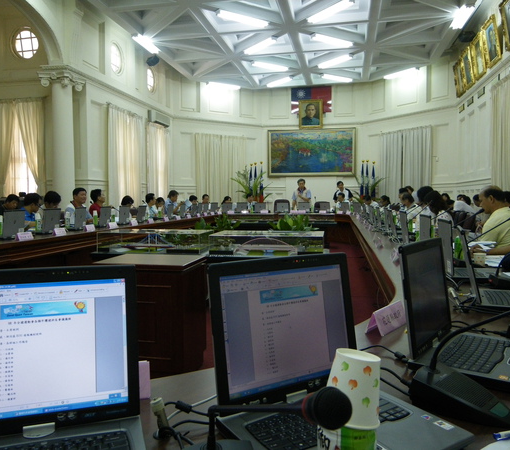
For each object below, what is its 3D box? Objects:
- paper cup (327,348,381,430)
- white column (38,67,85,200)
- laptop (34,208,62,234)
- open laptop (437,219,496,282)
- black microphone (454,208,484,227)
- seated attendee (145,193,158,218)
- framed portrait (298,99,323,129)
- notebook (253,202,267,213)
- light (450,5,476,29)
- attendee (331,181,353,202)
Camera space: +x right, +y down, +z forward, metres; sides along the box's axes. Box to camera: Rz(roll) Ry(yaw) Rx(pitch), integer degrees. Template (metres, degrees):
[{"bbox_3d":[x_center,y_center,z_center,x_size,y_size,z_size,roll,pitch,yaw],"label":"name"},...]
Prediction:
[{"bbox_3d":[0.120,0.195,0.590,0.074,0.075,0.074,9,-1,0],"label":"paper cup"},{"bbox_3d":[-3.632,-1.107,9.252,0.640,3.588,0.640,0,3,11],"label":"white column"},{"bbox_3d":[-2.560,-0.038,5.810,0.285,0.298,0.328,0,3,10],"label":"laptop"},{"bbox_3d":[1.100,0.128,2.437,0.285,0.298,0.328,0,3,10],"label":"open laptop"},{"bbox_3d":[1.500,0.051,3.520,0.380,0.330,0.090,0,3,10],"label":"black microphone"},{"bbox_3d":[-2.160,-0.015,10.100,0.700,1.280,0.500,0,3,10],"label":"seated attendee"},{"bbox_3d":[1.673,-3.290,14.422,0.720,0.890,0.080,1,11,10],"label":"framed portrait"},{"bbox_3d":[0.165,-0.471,13.444,0.325,0.300,0.330,-1,3,-8],"label":"notebook"},{"bbox_3d":[3.847,-3.856,8.998,0.200,0.110,1.170,1,3,11],"label":"light"},{"bbox_3d":[2.648,-0.486,14.697,0.540,1.656,0.330,0,3,7],"label":"attendee"}]

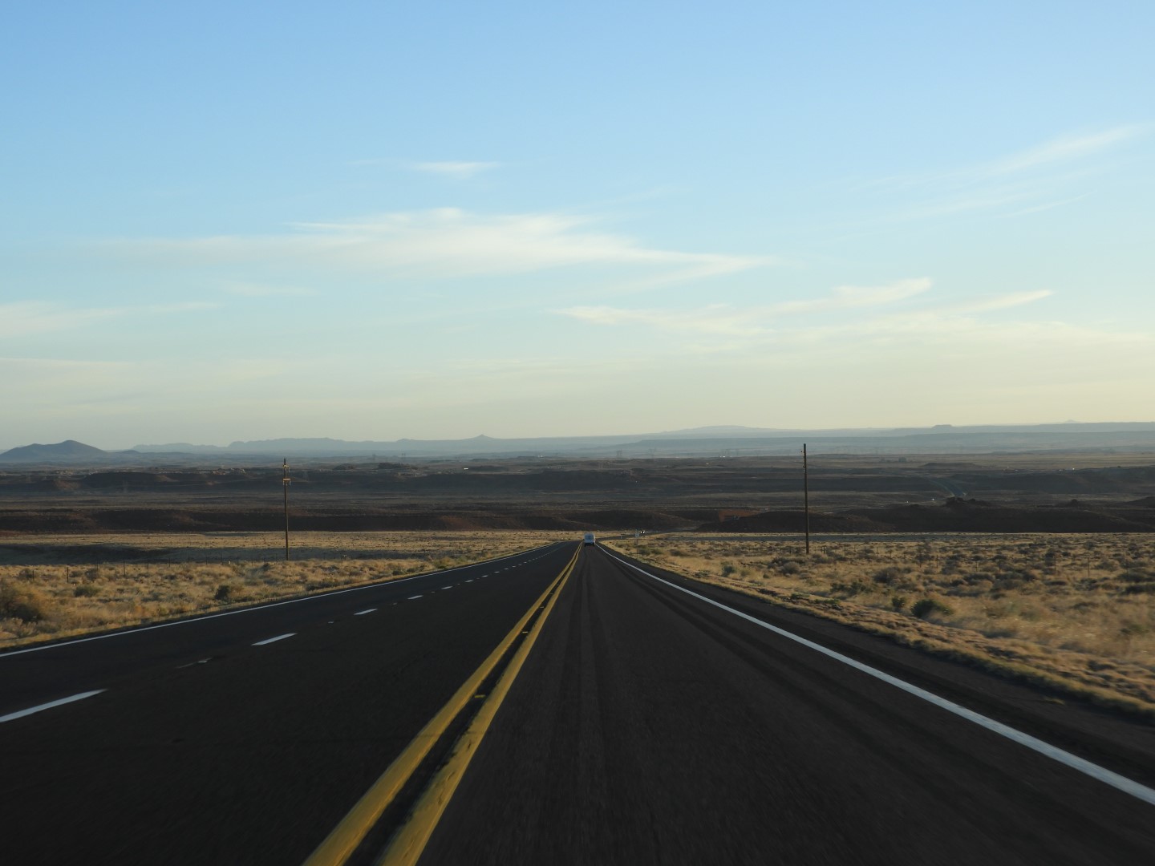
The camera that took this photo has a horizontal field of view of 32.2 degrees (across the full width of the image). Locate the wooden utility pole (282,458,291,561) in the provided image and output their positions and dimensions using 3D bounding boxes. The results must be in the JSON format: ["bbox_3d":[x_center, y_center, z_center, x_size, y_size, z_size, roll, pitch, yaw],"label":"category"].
[{"bbox_3d":[-31.107,8.247,214.000,1.000,11.200,0.400,-1,0,-8],"label":"wooden utility pole"}]

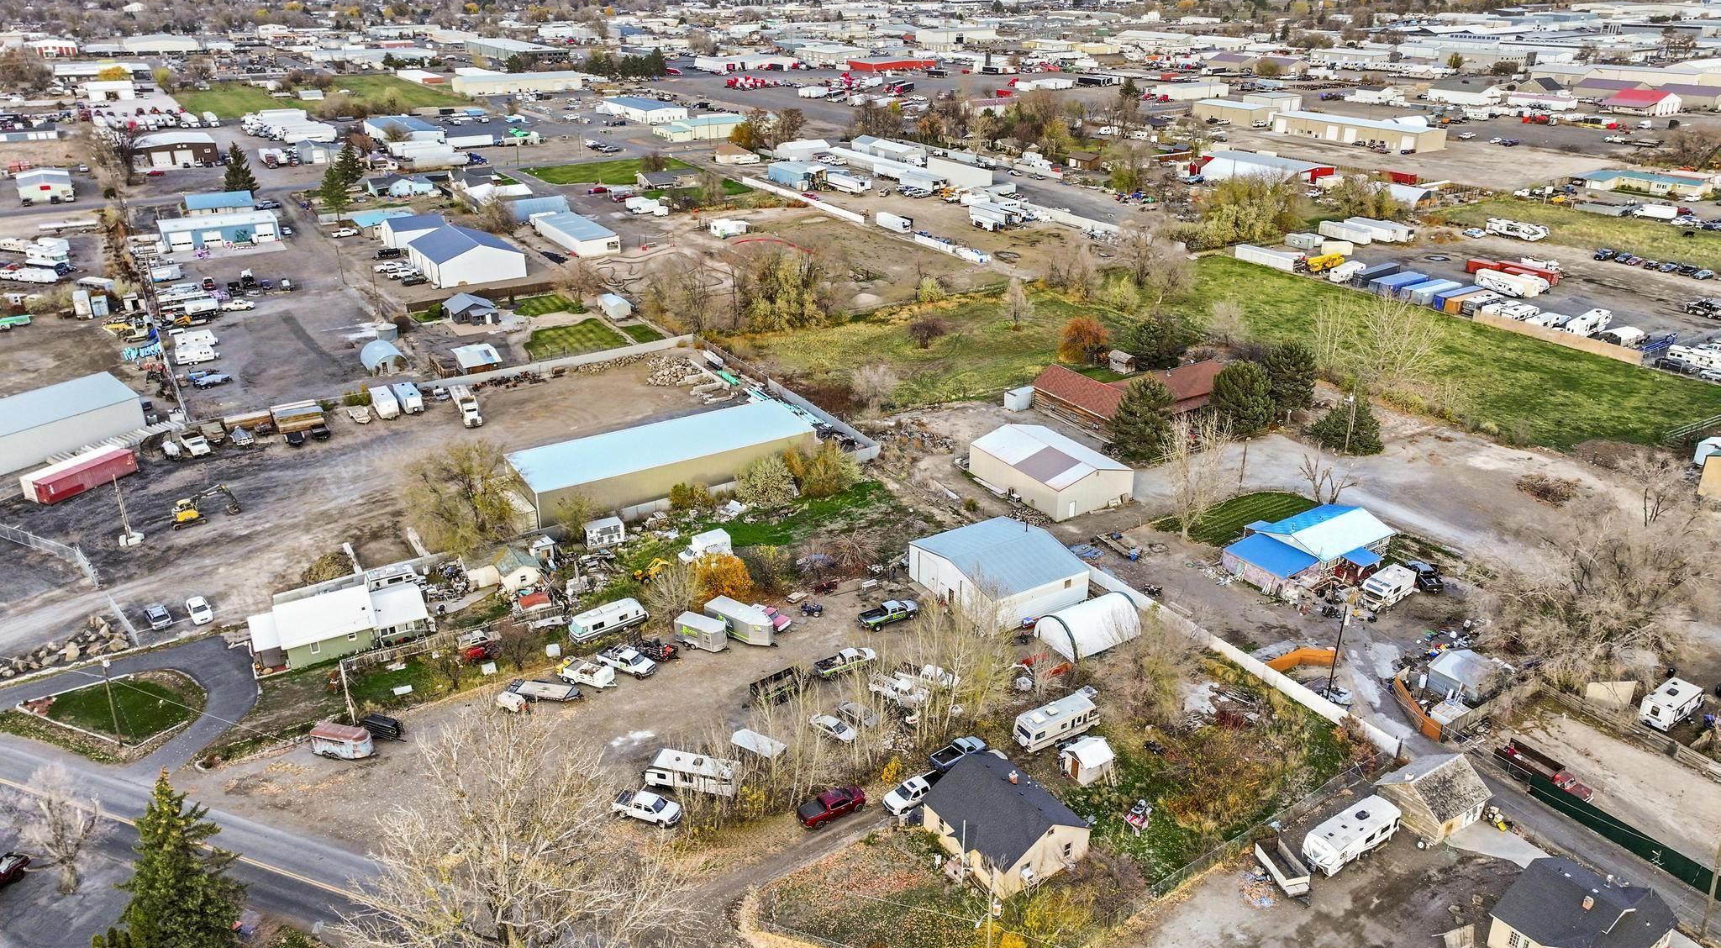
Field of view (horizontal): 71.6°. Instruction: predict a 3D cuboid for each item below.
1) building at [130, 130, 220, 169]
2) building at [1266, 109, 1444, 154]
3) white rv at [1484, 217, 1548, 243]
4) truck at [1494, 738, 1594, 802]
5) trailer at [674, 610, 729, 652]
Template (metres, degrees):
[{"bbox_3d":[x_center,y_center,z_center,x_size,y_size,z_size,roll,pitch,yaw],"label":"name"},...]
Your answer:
[{"bbox_3d":[-228.140,-107.900,395.960,23.800,7.200,26.000,-14,27,-29],"label":"building"},{"bbox_3d":[184.900,-127.967,444.165,16.800,7.200,62.000,-15,28,-30],"label":"building"},{"bbox_3d":[161.900,-59.898,294.508,2.500,3.600,12.700,-16,28,-31],"label":"white rv"},{"bbox_3d":[57.670,25.340,100.380,2.300,2.050,7.300,-14,28,-30],"label":"truck"},{"bbox_3d":[-15.800,16.250,120.110,5.500,2.750,2.150,14,27,28],"label":"trailer"}]

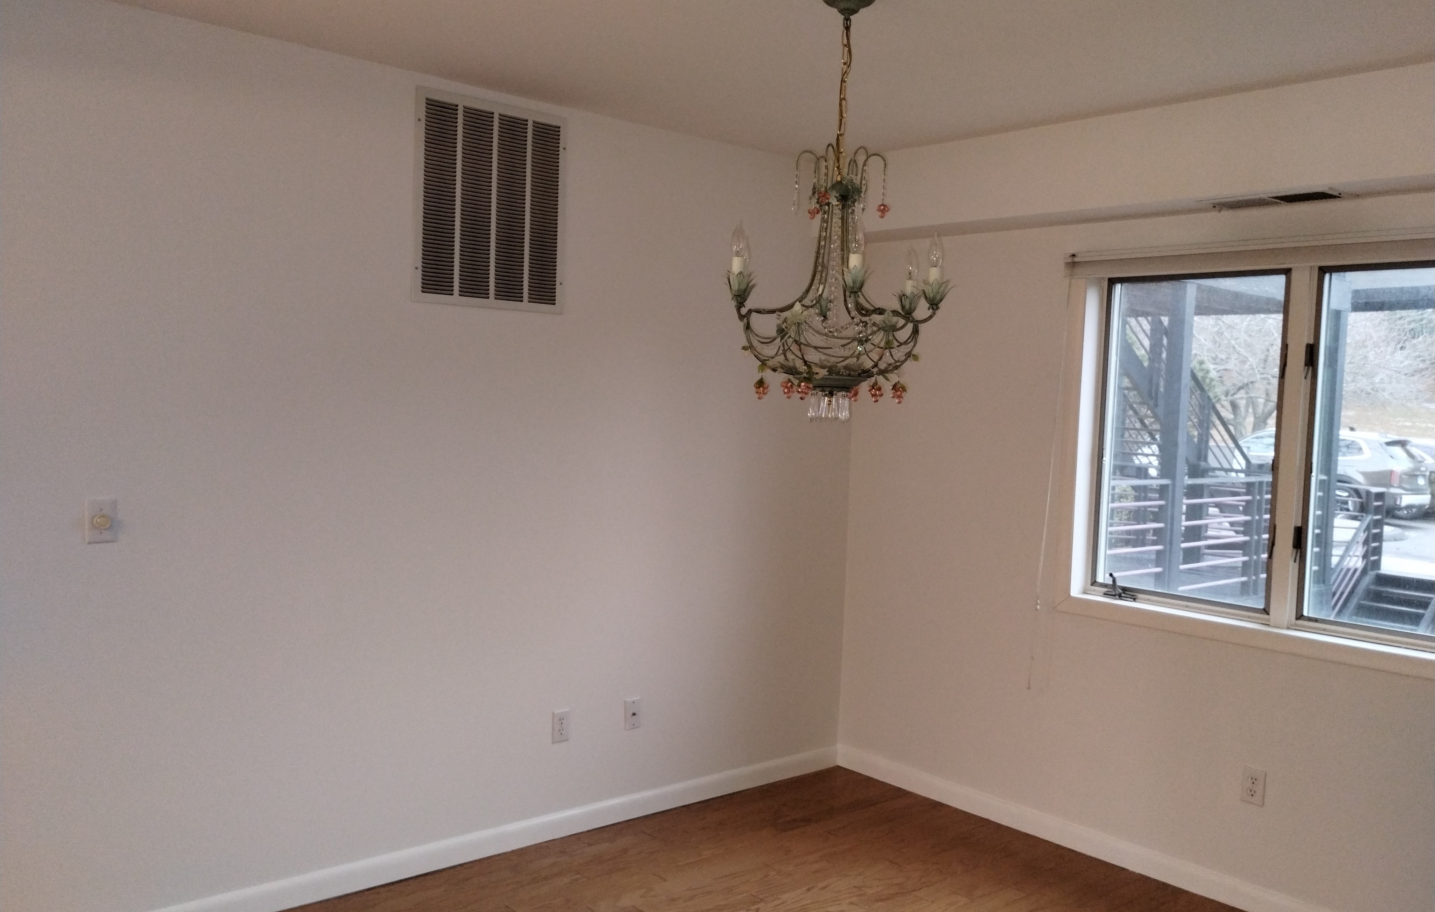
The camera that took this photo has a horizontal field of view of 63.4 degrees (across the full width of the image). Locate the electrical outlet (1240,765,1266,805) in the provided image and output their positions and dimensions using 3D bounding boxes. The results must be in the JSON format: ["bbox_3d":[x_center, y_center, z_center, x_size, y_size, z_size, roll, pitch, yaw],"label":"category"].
[{"bbox_3d":[1.659,1.027,3.603,0.010,0.115,0.070,0,4,-41],"label":"electrical outlet"}]

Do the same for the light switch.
[{"bbox_3d":[-1.581,0.169,2.992,0.071,0.115,0.025,0,4,-41],"label":"light switch"}]

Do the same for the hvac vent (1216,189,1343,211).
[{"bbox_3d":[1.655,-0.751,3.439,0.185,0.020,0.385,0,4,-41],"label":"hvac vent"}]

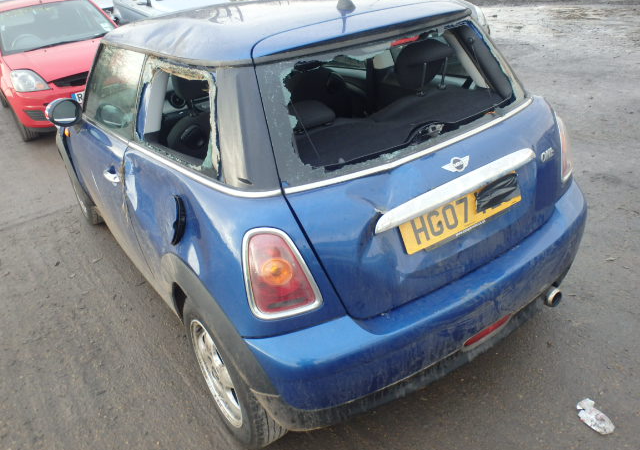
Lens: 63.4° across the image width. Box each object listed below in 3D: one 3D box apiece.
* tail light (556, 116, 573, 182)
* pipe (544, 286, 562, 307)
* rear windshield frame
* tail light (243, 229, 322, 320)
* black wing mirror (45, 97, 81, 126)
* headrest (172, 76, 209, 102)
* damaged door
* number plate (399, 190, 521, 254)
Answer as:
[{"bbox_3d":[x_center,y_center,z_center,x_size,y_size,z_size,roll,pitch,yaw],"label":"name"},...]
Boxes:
[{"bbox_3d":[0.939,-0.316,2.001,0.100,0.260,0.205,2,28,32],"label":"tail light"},{"bbox_3d":[0.928,0.283,2.099,0.075,0.075,0.080,-23,31,-26],"label":"pipe"},{"bbox_3d":[0.283,-0.443,1.696,1.060,0.390,0.085,-23,-9,-26],"label":"rear windshield frame"},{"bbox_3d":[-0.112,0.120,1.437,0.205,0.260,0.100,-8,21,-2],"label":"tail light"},{"bbox_3d":[-1.409,-0.615,2.813,0.205,0.150,0.120,-29,34,-34],"label":"black wing mirror"},{"bbox_3d":[-0.532,-0.638,2.297,0.260,0.170,0.110,-23,31,-26],"label":"headrest"},{"bbox_3d":[-1.064,-0.377,2.681,0.200,1.020,1.180,-15,27,-30],"label":"damaged door"},{"bbox_3d":[0.465,-0.050,1.661,0.520,0.111,0.015,-23,13,-26],"label":"number plate"}]

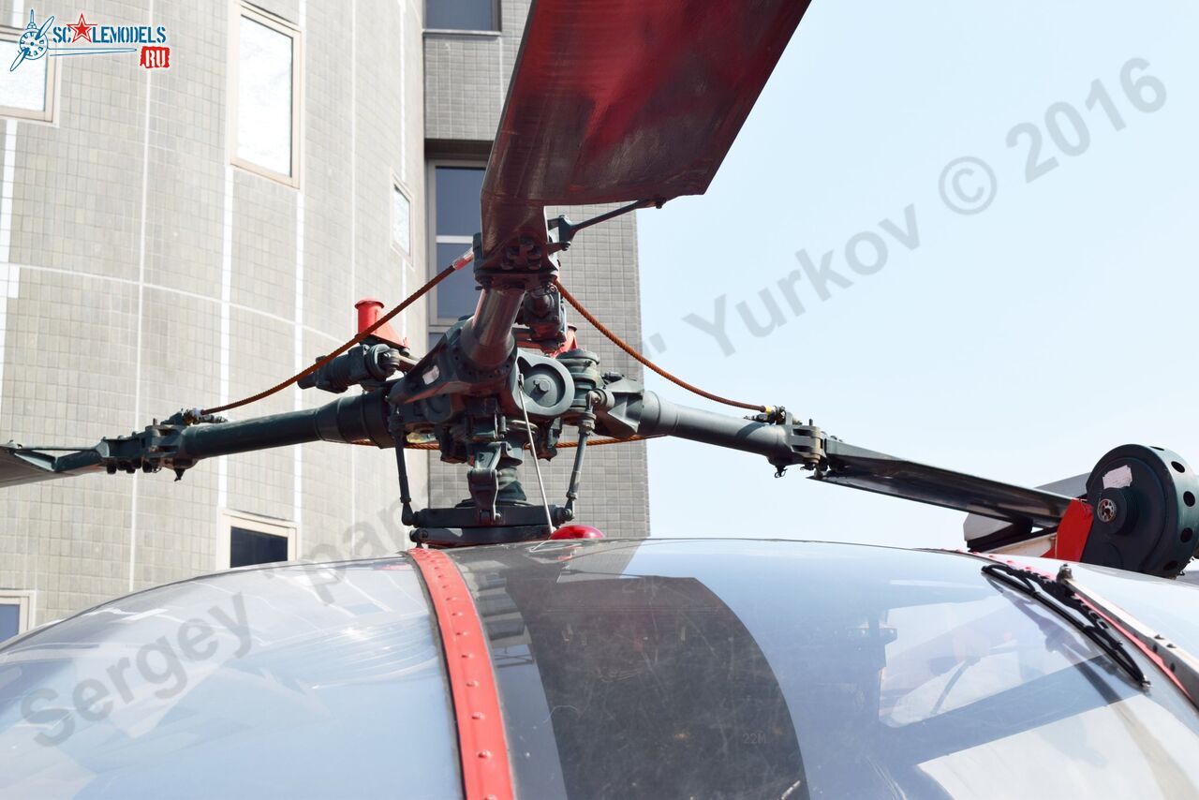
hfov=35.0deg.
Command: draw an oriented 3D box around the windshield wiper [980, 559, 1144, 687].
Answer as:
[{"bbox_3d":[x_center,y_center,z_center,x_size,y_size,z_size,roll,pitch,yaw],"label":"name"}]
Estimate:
[{"bbox_3d":[0.478,0.214,1.941,0.026,0.038,0.338,27,5,-21],"label":"windshield wiper"}]

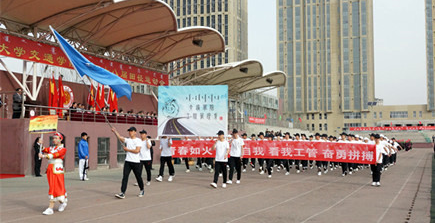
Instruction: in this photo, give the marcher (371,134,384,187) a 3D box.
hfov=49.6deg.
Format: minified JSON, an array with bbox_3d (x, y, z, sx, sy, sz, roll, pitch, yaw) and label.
[{"bbox_3d":[5.188,1.591,15.366,0.520,1.720,0.400,-2,-4,24],"label":"marcher"}]

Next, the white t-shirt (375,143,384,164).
[{"bbox_3d":[5.256,1.379,15.386,0.500,0.660,0.280,-2,-4,24],"label":"white t-shirt"}]

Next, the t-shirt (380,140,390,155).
[{"bbox_3d":[8.149,1.766,22.900,0.550,0.680,0.300,-2,-4,24],"label":"t-shirt"}]

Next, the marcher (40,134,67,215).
[{"bbox_3d":[-3.243,1.228,9.410,0.500,1.610,0.620,-2,-4,24],"label":"marcher"}]

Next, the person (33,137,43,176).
[{"bbox_3d":[-7.337,1.867,19.334,0.340,1.610,0.450,0,-4,10],"label":"person"}]

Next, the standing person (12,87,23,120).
[{"bbox_3d":[-9.475,-0.237,22.300,0.400,1.730,0.520,-2,-4,24],"label":"standing person"}]

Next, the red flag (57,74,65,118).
[{"bbox_3d":[-7.658,-0.698,23.004,0.250,2.031,0.420,-1,-4,25],"label":"red flag"}]

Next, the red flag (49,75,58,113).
[{"bbox_3d":[-7.861,-0.763,22.562,0.250,1.863,0.450,-1,-4,25],"label":"red flag"}]

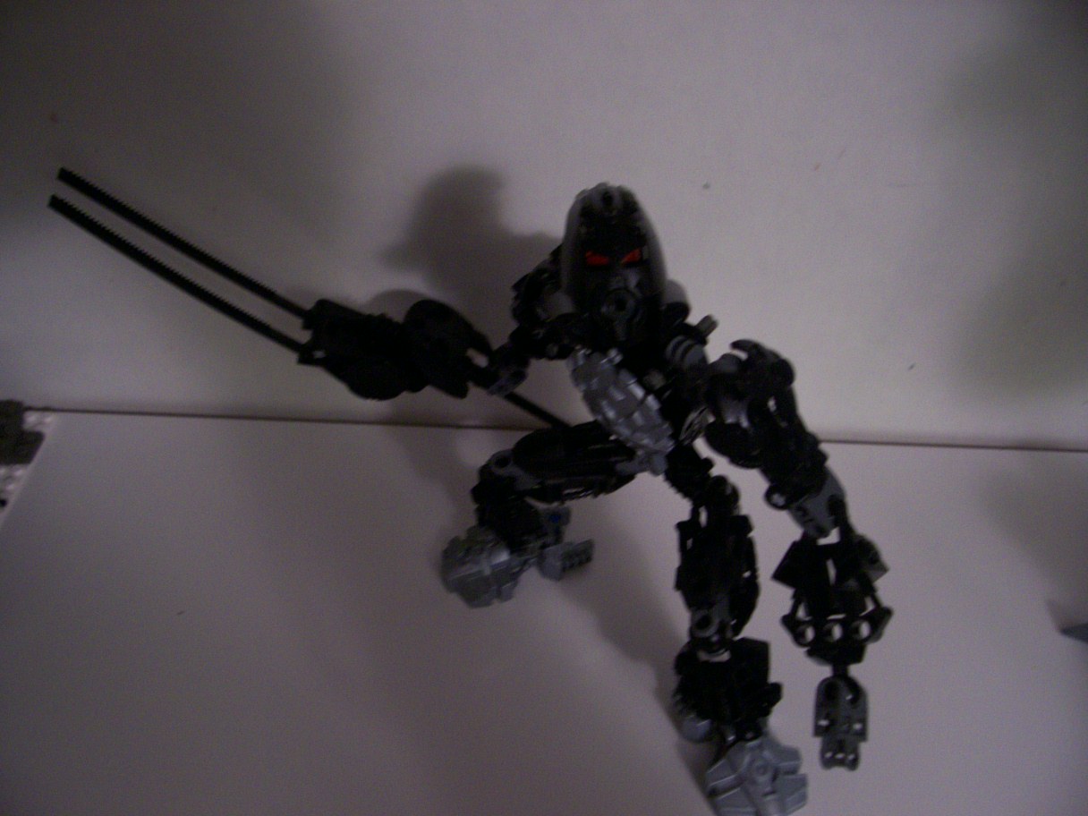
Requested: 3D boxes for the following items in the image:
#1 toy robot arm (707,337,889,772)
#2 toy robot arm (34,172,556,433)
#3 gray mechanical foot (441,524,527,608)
[{"bbox_3d":[0.078,0.041,0.322,0.042,0.040,0.134,-7,67,0],"label":"toy robot arm"},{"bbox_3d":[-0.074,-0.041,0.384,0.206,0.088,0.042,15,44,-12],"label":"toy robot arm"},{"bbox_3d":[-0.021,0.061,0.406,0.037,0.019,0.031,-15,48,-15],"label":"gray mechanical foot"}]

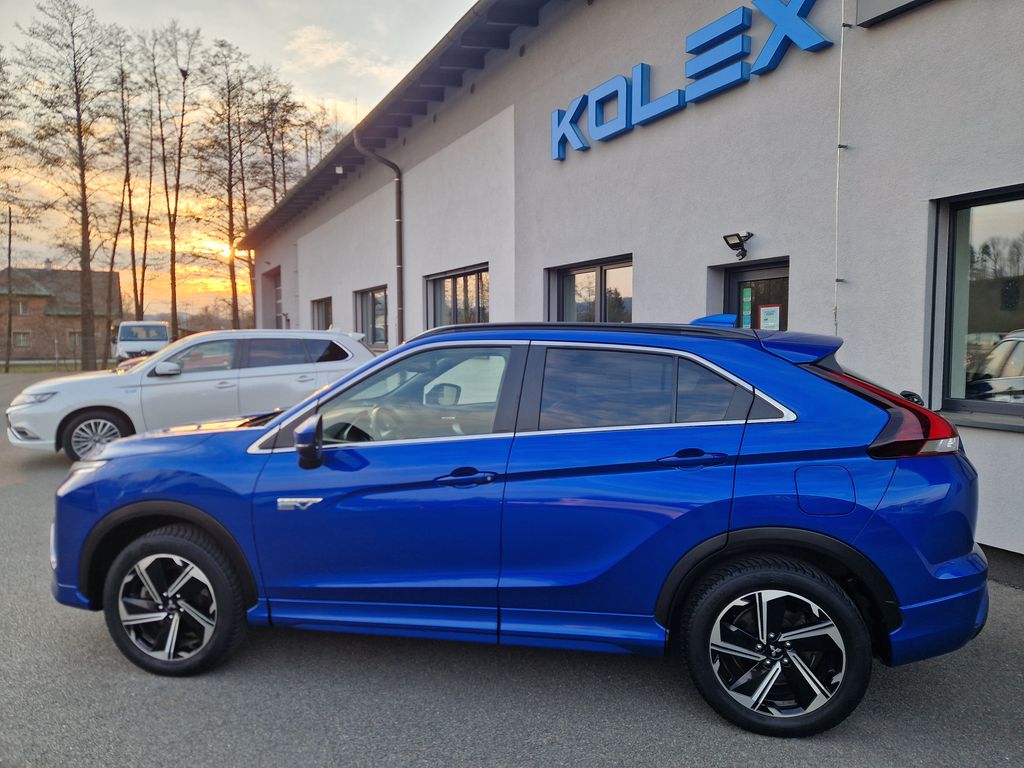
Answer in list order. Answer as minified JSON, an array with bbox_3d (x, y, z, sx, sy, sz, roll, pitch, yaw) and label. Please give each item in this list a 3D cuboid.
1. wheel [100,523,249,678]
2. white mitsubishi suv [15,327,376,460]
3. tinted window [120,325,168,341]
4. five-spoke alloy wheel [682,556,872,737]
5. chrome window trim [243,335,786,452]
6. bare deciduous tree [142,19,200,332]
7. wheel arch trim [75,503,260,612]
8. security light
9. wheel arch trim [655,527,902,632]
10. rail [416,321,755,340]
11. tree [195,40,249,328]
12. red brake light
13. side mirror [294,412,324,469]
[{"bbox_3d":[-1.574,1.027,3.242,0.690,0.690,0.230,0,4,10],"label":"wheel"},{"bbox_3d":[-4.375,0.107,9.841,4.690,1.700,1.820,-2,4,-28],"label":"white mitsubishi suv"},{"bbox_3d":[-13.673,-1.878,25.300,1.620,0.600,0.350,-2,4,-28],"label":"tinted window"},{"bbox_3d":[1.051,1.046,2.744,0.690,0.690,0.230,0,4,11],"label":"five-spoke alloy wheel"},{"bbox_3d":[-0.033,0.060,2.965,2.360,0.520,0.240,1,3,10],"label":"chrome window trim"},{"bbox_3d":[-19.697,-10.742,39.398,3.460,19.750,3.460,-2,4,-26],"label":"bare deciduous tree"},{"bbox_3d":[-1.586,0.801,3.160,0.950,0.550,0.140,0,4,11],"label":"wheel arch trim"},{"bbox_3d":[2.015,-1.226,5.963,0.270,0.240,0.180,-2,4,-29],"label":"security light"},{"bbox_3d":[1.030,0.767,2.664,0.920,0.430,0.090,1,3,10],"label":"wheel arch trim"},{"bbox_3d":[0.283,-0.237,3.037,1.560,0.080,0.085,1,3,10],"label":"rail"},{"bbox_3d":[-19.968,-12.129,46.366,3.500,21.940,3.500,-2,4,-23],"label":"tree"},{"bbox_3d":[1.488,0.122,2.653,0.500,0.350,0.280,0,4,11],"label":"red brake light"},{"bbox_3d":[-0.849,0.247,2.871,0.150,0.220,0.220,0,3,2],"label":"side mirror"}]

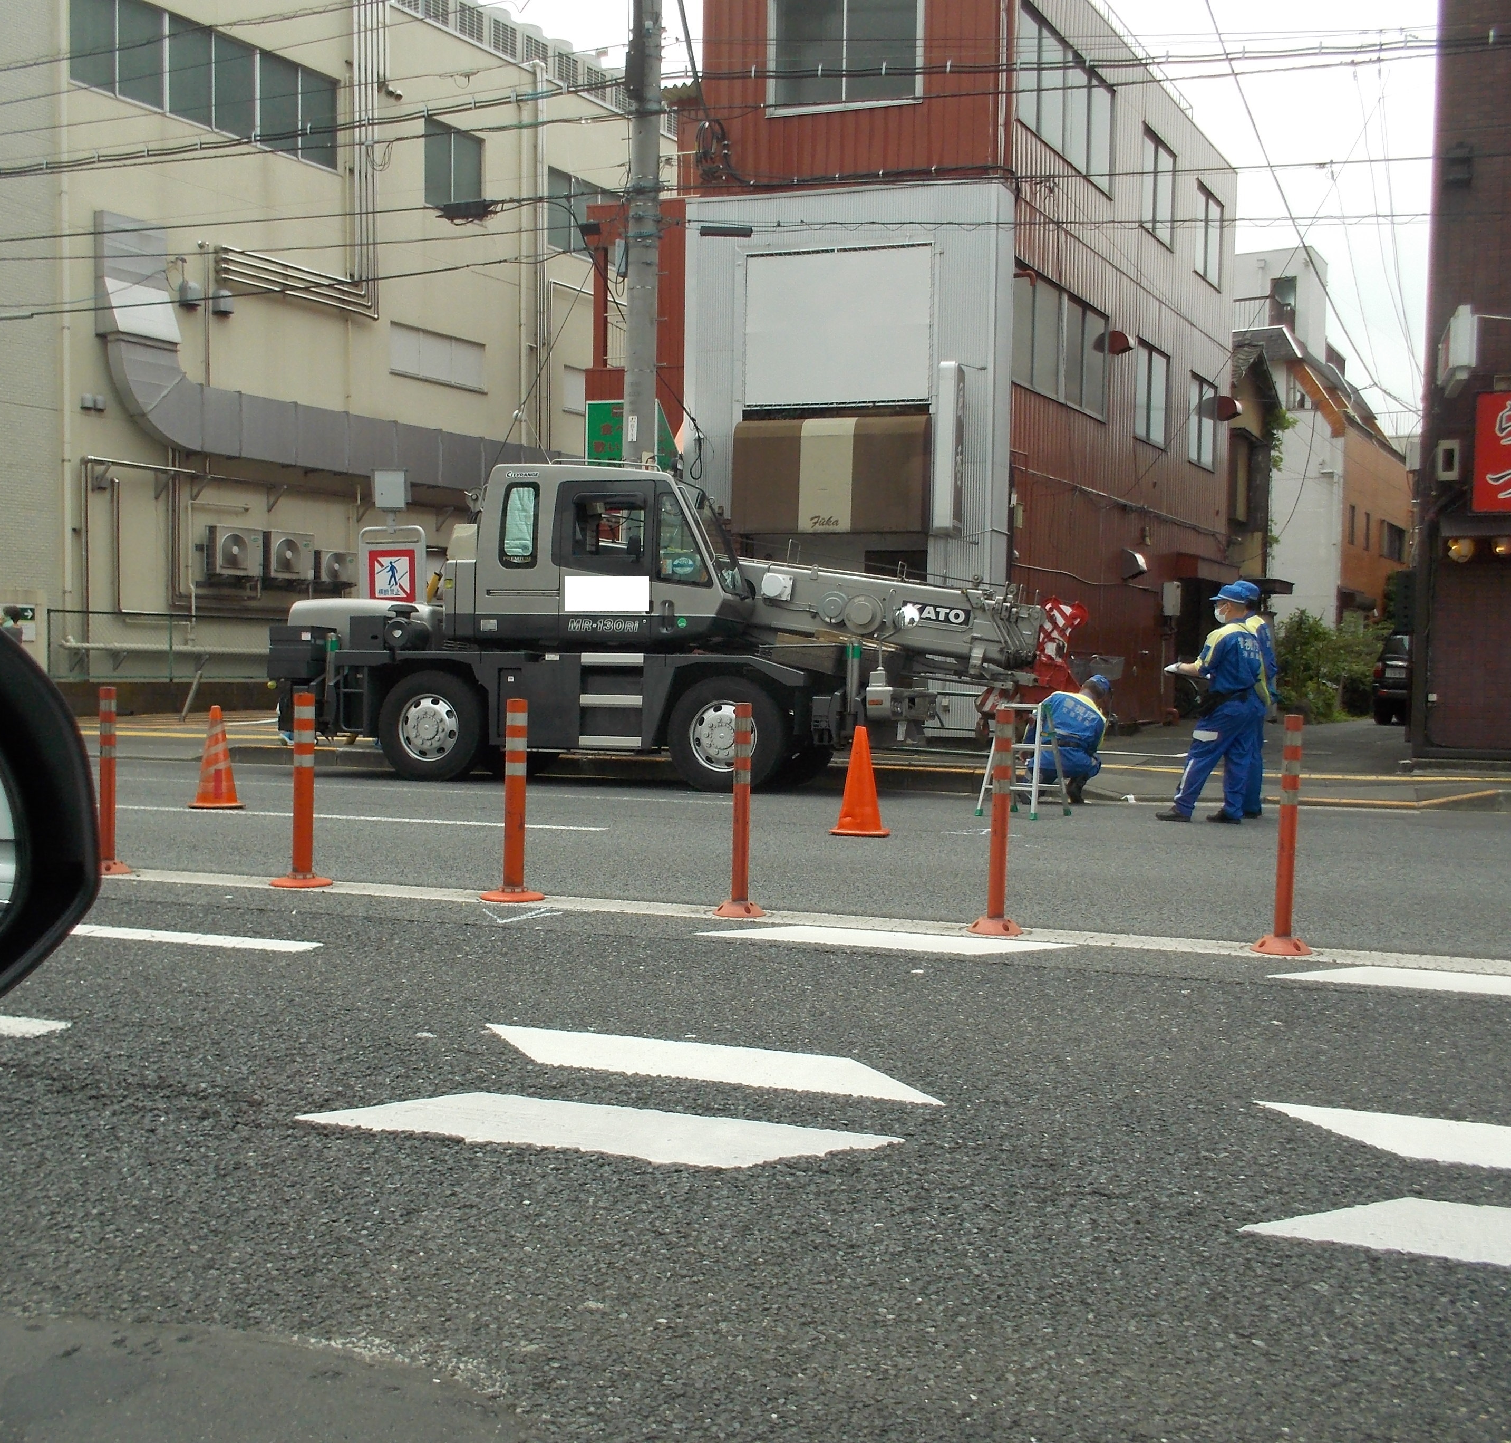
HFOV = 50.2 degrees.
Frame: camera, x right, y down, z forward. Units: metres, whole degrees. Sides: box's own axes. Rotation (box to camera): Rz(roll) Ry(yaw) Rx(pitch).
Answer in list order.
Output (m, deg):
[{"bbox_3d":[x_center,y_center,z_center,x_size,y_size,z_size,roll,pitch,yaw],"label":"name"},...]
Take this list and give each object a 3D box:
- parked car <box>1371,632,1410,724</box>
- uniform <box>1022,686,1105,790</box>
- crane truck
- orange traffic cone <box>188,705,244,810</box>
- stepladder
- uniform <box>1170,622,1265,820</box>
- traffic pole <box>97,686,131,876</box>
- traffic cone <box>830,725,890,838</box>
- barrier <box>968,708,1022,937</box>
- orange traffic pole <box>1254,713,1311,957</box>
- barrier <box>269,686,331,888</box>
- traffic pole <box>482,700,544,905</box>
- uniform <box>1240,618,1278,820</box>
[{"bbox_3d":[12.160,-0.790,28.430,1.700,1.620,4.300,3,3,29],"label":"parked car"},{"bbox_3d":[2.549,0.143,13.300,0.660,0.800,0.620,1,3,9],"label":"uniform"},{"bbox_3d":[-0.700,-0.840,15.060,7.500,2.820,2.100,2,3,16],"label":"crane truck"},{"bbox_3d":[-3.716,0.243,11.100,0.380,0.700,0.380,1,3,12],"label":"orange traffic cone"},{"bbox_3d":[1.967,0.285,11.750,0.490,0.810,0.640,3,4,39],"label":"stepladder"},{"bbox_3d":[3.380,-0.005,11.750,0.560,1.450,0.520,2,3,28],"label":"uniform"},{"bbox_3d":[-2.842,0.258,7.080,0.200,0.800,0.200,2,3,19],"label":"traffic pole"},{"bbox_3d":[0.660,0.362,10.200,0.380,0.700,0.380,2,3,20],"label":"traffic cone"},{"bbox_3d":[0.886,0.365,5.880,0.200,0.800,0.200,2,3,19],"label":"barrier"},{"bbox_3d":[1.815,0.381,5.500,0.210,0.800,0.210,2,3,20],"label":"orange traffic pole"},{"bbox_3d":[-1.914,0.286,6.820,0.250,0.800,0.250,2,3,19],"label":"barrier"},{"bbox_3d":[-0.965,0.310,6.460,0.250,0.800,0.250,1,3,0],"label":"traffic pole"},{"bbox_3d":[3.700,-0.045,12.150,0.480,1.500,0.520,2,3,17],"label":"uniform"}]

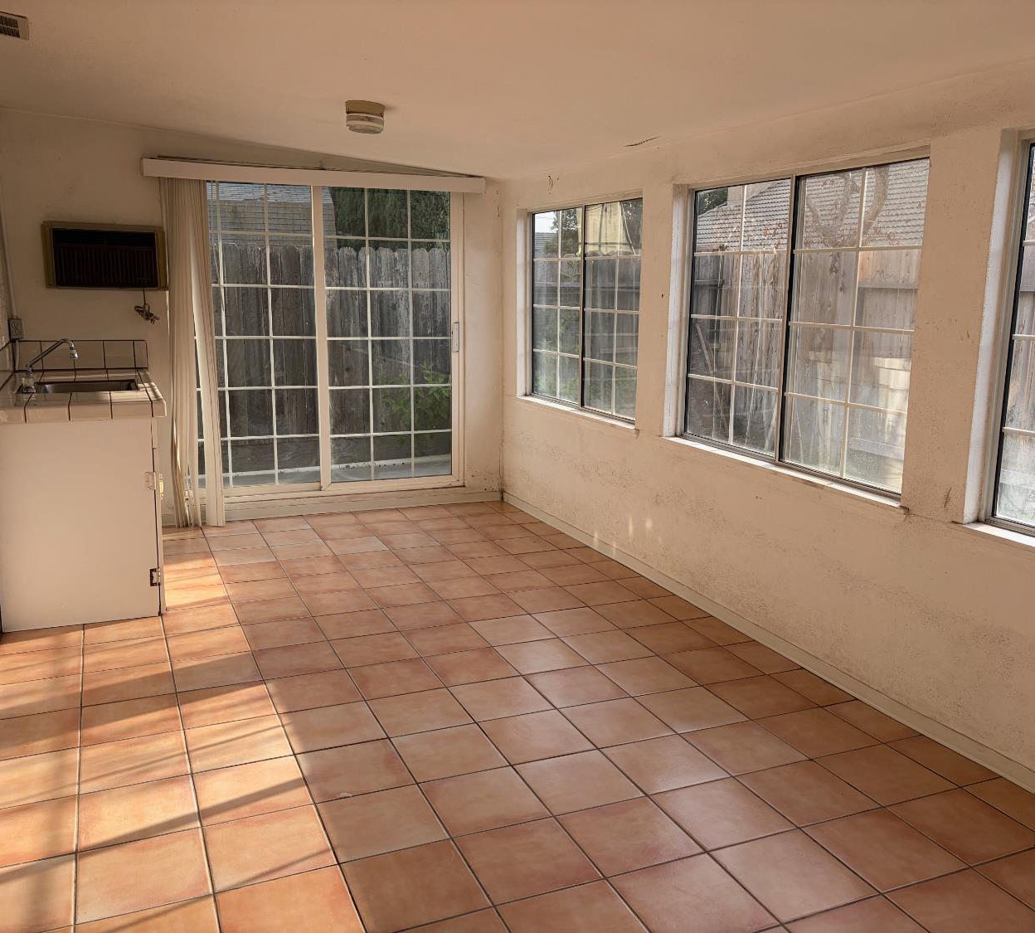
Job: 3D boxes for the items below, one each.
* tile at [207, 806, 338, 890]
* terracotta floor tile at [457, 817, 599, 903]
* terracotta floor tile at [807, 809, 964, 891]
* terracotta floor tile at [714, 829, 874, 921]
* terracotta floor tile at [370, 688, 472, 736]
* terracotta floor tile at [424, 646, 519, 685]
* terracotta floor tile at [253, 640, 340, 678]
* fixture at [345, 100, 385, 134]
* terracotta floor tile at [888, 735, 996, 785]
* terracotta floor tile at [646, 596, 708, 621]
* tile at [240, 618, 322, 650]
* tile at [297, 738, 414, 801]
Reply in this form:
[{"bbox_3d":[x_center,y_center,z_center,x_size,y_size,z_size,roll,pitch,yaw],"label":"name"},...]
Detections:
[{"bbox_3d":[-0.657,1.005,2.463,0.294,0.012,0.294,-3,12,-23],"label":"tile"},{"bbox_3d":[0.023,1.029,2.436,0.300,0.011,0.300,-3,12,-23],"label":"terracotta floor tile"},{"bbox_3d":[0.982,1.027,2.510,0.298,0.012,0.298,-3,12,-23],"label":"terracotta floor tile"},{"bbox_3d":[0.703,1.043,2.384,0.298,0.010,0.298,-3,12,-23],"label":"terracotta floor tile"},{"bbox_3d":[-0.341,0.861,3.252,0.294,0.012,0.294,-3,12,-23],"label":"terracotta floor tile"},{"bbox_3d":[-0.182,0.783,3.645,0.298,0.012,0.298,-3,12,-23],"label":"terracotta floor tile"},{"bbox_3d":[-0.866,0.770,3.694,0.298,0.010,0.298,-4,12,-23],"label":"terracotta floor tile"},{"bbox_3d":[-0.662,-1.513,4.057,0.168,0.105,0.168,1,10,-24],"label":"fixture"},{"bbox_3d":[1.354,0.947,3.003,0.150,0.012,0.294,-3,12,-23],"label":"terracotta floor tile"},{"bbox_3d":[0.746,0.666,4.356,0.158,0.010,0.298,-3,12,-23],"label":"terracotta floor tile"},{"bbox_3d":[-0.988,0.709,3.952,0.299,0.010,0.299,-3,12,-23],"label":"tile"},{"bbox_3d":[-0.500,0.931,2.856,0.299,0.010,0.299,-3,12,-23],"label":"tile"}]

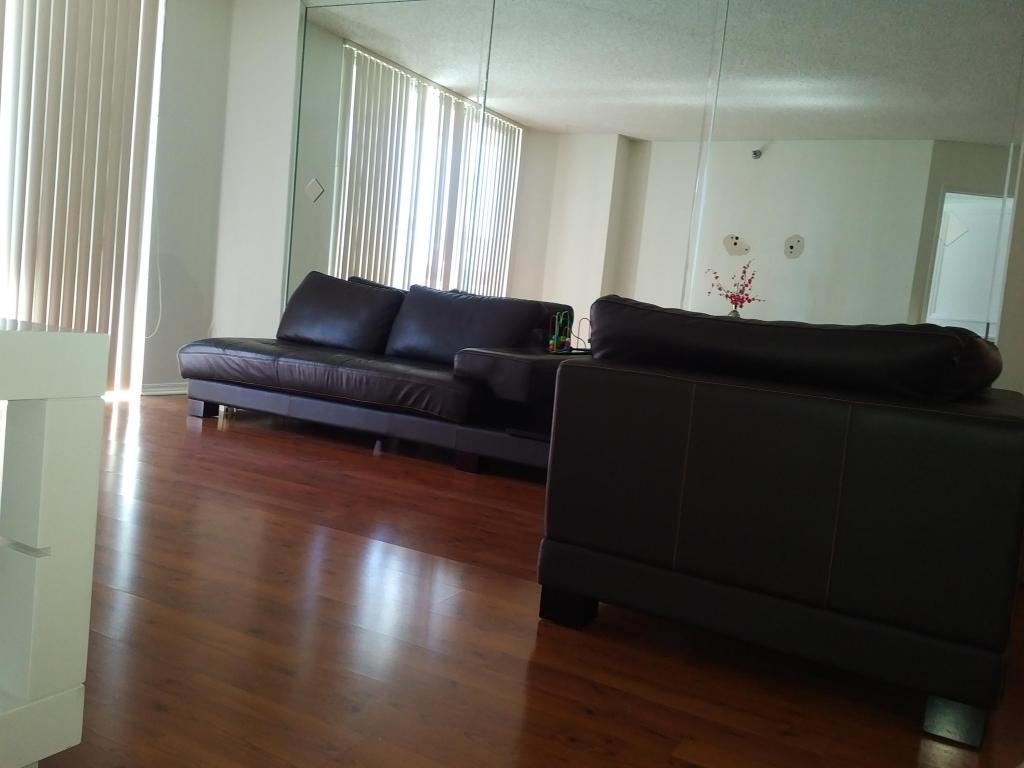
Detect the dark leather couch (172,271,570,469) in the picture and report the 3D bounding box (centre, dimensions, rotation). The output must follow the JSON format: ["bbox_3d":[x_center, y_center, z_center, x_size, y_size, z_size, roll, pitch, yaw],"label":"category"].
[{"bbox_3d":[-0.660,-0.139,4.402,2.439,0.884,0.945,8,5,30],"label":"dark leather couch"}]

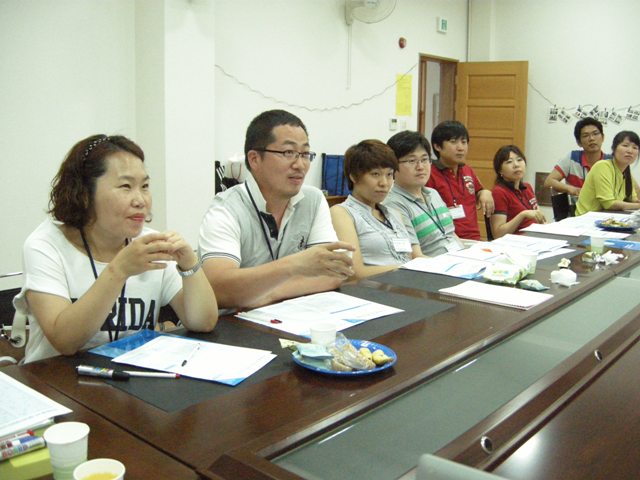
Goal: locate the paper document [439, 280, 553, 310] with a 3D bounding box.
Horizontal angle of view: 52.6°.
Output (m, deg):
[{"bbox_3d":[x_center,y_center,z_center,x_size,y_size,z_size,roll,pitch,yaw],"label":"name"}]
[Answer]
[{"bbox_3d":[0.575,0.176,2.108,0.312,0.010,0.215,10,13,42],"label":"paper document"}]

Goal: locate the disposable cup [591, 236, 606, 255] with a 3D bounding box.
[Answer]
[{"bbox_3d":[1.287,0.033,3.010,0.070,0.075,0.070,9,12,38],"label":"disposable cup"}]

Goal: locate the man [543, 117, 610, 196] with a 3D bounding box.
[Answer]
[{"bbox_3d":[1.873,-0.155,4.634,0.550,1.410,0.750,5,10,17],"label":"man"}]

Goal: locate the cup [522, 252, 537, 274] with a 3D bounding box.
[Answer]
[{"bbox_3d":[0.796,0.090,2.455,0.063,0.072,0.063,1,10,0],"label":"cup"}]

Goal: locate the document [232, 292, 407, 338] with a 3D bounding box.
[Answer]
[{"bbox_3d":[0.011,0.209,1.903,0.295,0.010,0.420,9,12,38],"label":"document"}]

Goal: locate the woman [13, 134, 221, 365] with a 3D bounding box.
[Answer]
[{"bbox_3d":[-0.532,0.333,1.717,0.500,1.250,0.720,-7,13,-43],"label":"woman"}]

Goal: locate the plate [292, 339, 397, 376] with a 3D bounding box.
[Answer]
[{"bbox_3d":[0.057,0.270,1.476,0.240,0.022,0.240,1,10,0],"label":"plate"}]

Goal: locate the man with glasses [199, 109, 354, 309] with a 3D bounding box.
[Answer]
[{"bbox_3d":[-0.192,0.244,2.108,0.560,1.320,0.780,-6,13,-41],"label":"man with glasses"}]

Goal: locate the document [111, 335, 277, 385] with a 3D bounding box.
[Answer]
[{"bbox_3d":[-0.286,0.272,1.483,0.310,0.005,0.210,5,10,23],"label":"document"}]

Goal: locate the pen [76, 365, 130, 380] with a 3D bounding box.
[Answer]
[{"bbox_3d":[-0.453,0.280,1.352,0.130,0.020,0.020,2,10,10],"label":"pen"}]

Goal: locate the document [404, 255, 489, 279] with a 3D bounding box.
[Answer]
[{"bbox_3d":[0.575,0.100,2.665,0.300,0.010,0.360,9,12,38],"label":"document"}]

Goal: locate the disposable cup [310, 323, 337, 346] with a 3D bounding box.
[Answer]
[{"bbox_3d":[0.007,0.235,1.495,0.064,0.072,0.064,1,10,0],"label":"disposable cup"}]

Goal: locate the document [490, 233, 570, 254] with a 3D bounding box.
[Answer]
[{"bbox_3d":[1.058,0.010,3.301,0.300,0.010,0.400,9,12,38],"label":"document"}]

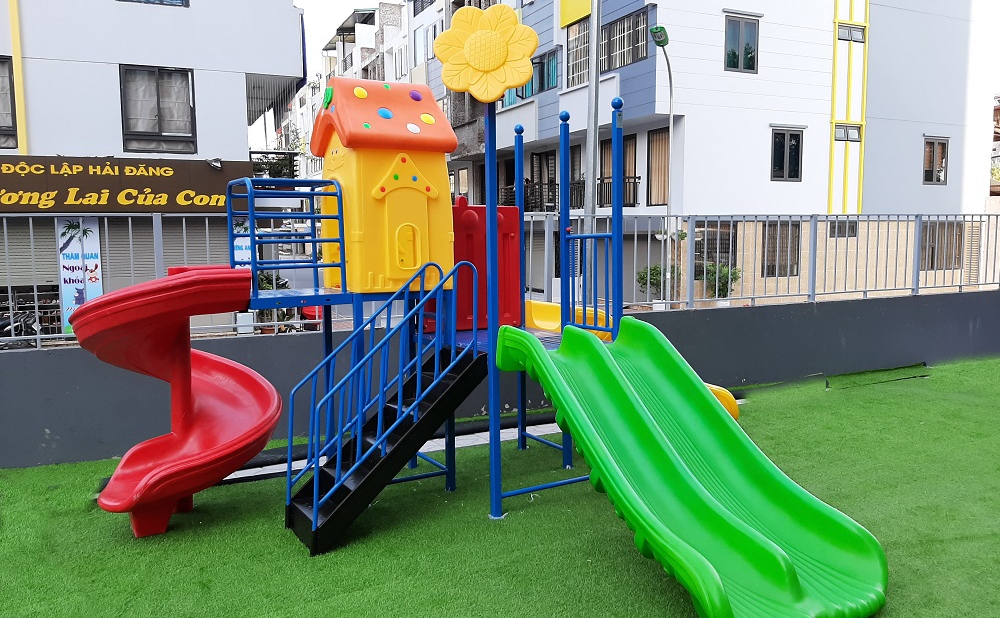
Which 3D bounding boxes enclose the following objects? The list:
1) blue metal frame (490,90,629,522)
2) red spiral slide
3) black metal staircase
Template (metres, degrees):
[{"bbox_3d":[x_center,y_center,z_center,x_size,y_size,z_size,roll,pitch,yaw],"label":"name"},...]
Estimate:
[{"bbox_3d":[0.060,-0.091,5.011,0.975,2.500,1.165,-4,7,-31],"label":"blue metal frame"},{"bbox_3d":[-1.925,0.485,4.511,1.160,1.490,1.160,-4,7,-31],"label":"red spiral slide"},{"bbox_3d":[-0.646,0.732,4.332,1.090,1.010,0.465,-4,7,-31],"label":"black metal staircase"}]

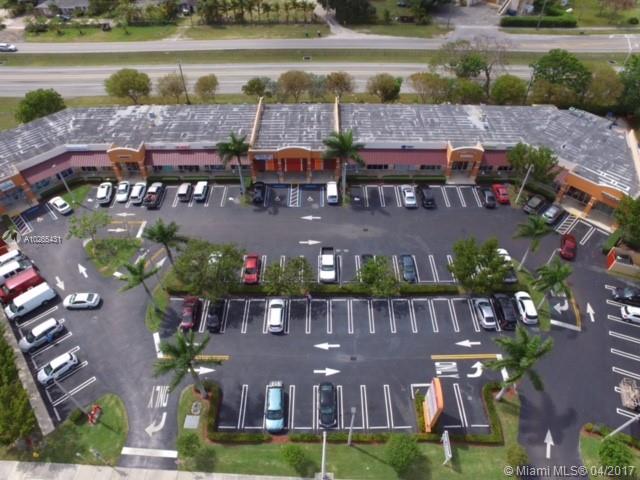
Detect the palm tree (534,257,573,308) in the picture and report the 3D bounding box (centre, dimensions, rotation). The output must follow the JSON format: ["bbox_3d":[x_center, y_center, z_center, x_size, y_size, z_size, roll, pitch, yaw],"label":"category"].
[{"bbox_3d":[29.100,6.660,47.924,4.700,7.400,4.700,0,46,0],"label":"palm tree"}]

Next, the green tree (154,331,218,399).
[{"bbox_3d":[-12.914,14.765,39.189,5.900,10.900,5.900,0,48,0],"label":"green tree"}]

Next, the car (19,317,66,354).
[{"bbox_3d":[-35.396,11.828,46.909,1.850,1.680,4.500,35,56,29],"label":"car"}]

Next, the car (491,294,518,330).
[{"bbox_3d":[24.724,9.326,49.277,1.900,1.750,4.800,0,46,0],"label":"car"}]

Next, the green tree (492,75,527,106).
[{"bbox_3d":[42.960,-33.881,84.774,7.100,7.000,7.100,0,48,0],"label":"green tree"}]

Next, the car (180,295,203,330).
[{"bbox_3d":[-16.945,9.720,48.575,1.800,1.450,4.600,0,50,0],"label":"car"}]

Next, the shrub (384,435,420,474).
[{"bbox_3d":[8.280,21.529,37.115,3.400,3.600,3.400,0,50,0],"label":"shrub"}]

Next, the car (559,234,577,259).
[{"bbox_3d":[38.803,0.828,57.657,1.800,1.500,4.500,23,50,21],"label":"car"}]

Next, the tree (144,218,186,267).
[{"bbox_3d":[-21.419,1.480,52.109,4.900,6.600,4.900,0,50,0],"label":"tree"}]

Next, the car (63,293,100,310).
[{"bbox_3d":[-32.051,8.343,49.759,4.750,1.450,1.820,-2,50,-1],"label":"car"}]

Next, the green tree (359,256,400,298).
[{"bbox_3d":[8.126,5.078,50.080,5.300,5.000,5.100,0,50,0],"label":"green tree"}]

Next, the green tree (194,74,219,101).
[{"bbox_3d":[-26.800,-34.633,87.939,5.300,7.200,5.100,0,46,0],"label":"green tree"}]

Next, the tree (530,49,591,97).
[{"bbox_3d":[55.200,-36.218,85.577,11.300,12.800,10.500,0,46,0],"label":"tree"}]

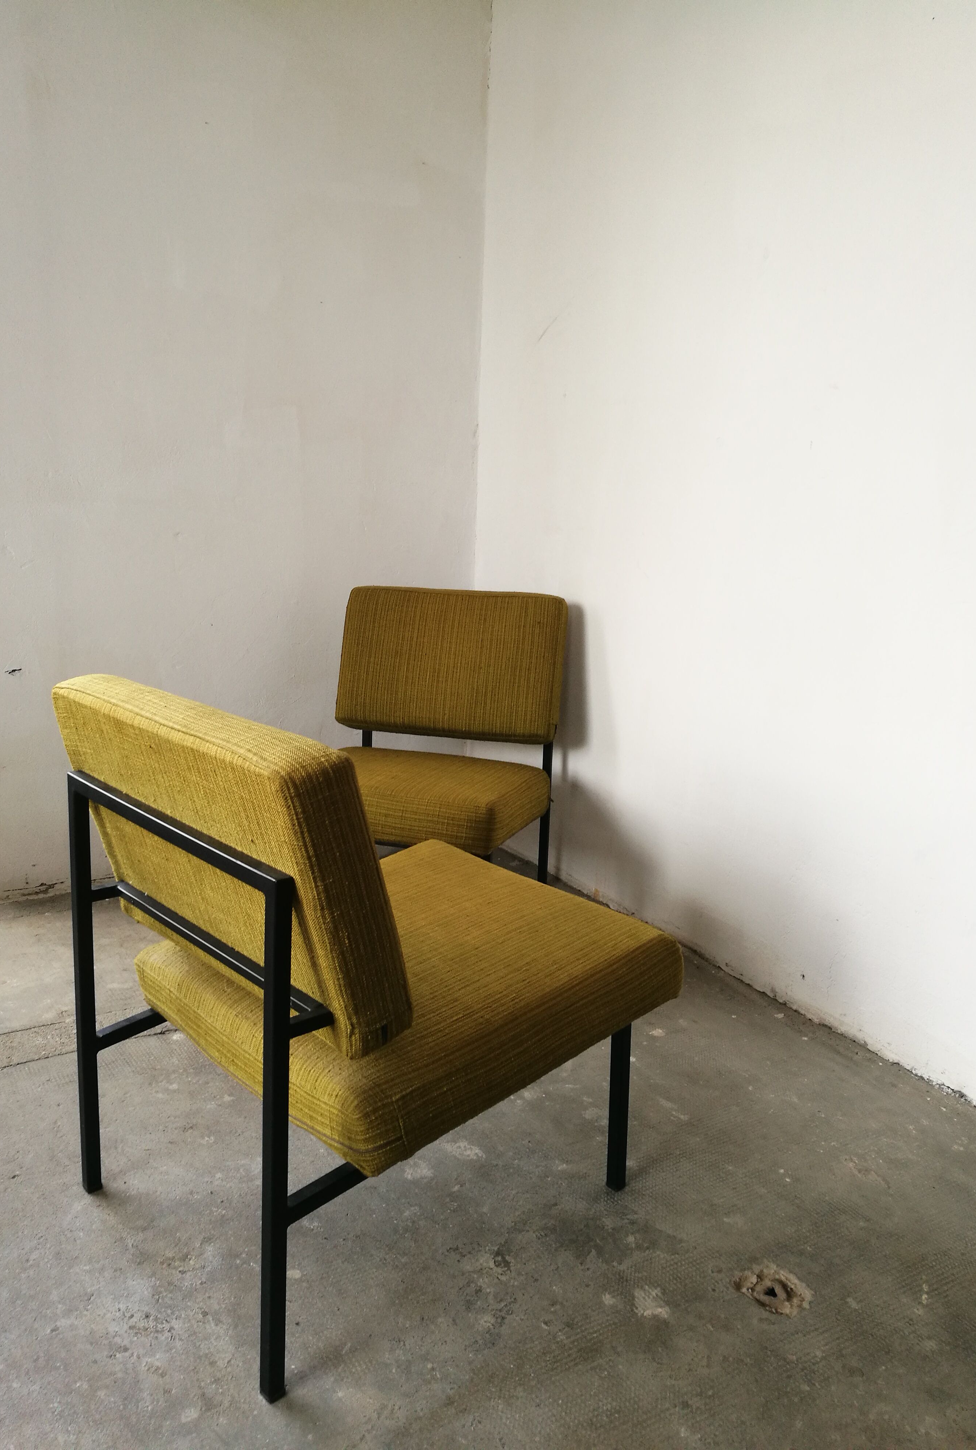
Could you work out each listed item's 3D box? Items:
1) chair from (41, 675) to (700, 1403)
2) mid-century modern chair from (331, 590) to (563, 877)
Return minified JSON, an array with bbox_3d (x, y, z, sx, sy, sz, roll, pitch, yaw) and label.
[{"bbox_3d":[-0.159,0.326,1.648,0.694,0.765,0.566,-9,17,-42],"label":"chair"},{"bbox_3d":[-0.171,0.101,2.659,0.566,0.765,0.694,6,13,14],"label":"mid-century modern chair"}]

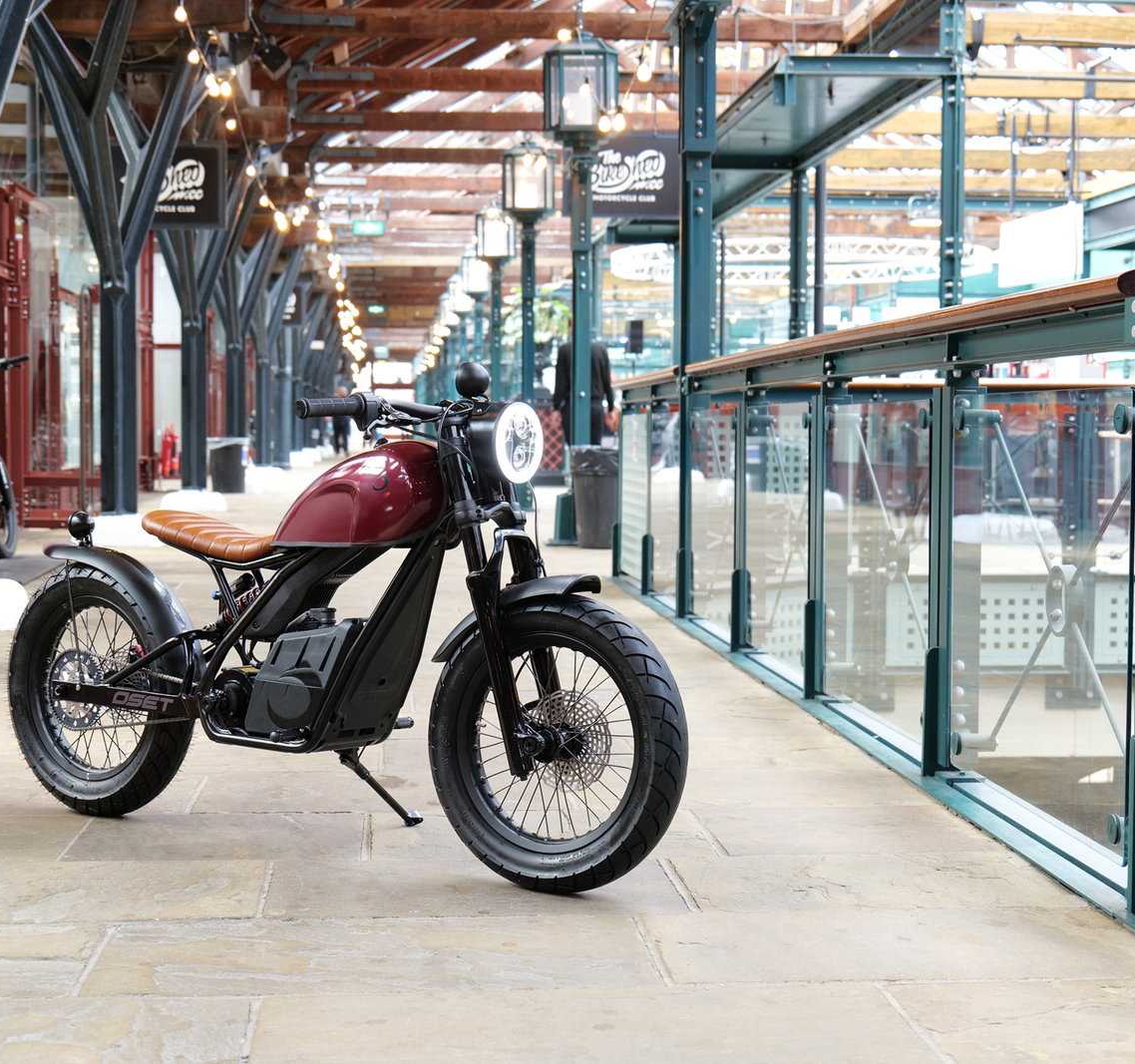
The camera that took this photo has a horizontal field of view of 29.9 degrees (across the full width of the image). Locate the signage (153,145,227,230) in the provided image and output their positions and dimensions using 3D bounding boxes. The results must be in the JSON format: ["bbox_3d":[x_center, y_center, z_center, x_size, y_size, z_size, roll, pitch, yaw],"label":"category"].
[{"bbox_3d":[-3.187,-2.736,16.806,0.968,0.674,0.050,0,3,-5],"label":"signage"}]

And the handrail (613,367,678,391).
[{"bbox_3d":[0.425,-0.747,10.373,0.140,0.060,2.486,0,3,-5],"label":"handrail"}]

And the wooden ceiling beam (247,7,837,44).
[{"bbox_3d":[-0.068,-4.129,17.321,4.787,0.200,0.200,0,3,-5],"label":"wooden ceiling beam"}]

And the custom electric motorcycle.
[{"bbox_3d":[-0.485,0.147,4.124,1.735,0.936,0.753,2,3,37],"label":"custom electric motorcycle"}]

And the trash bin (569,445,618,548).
[{"bbox_3d":[0.266,-0.241,14.640,0.500,0.692,0.500,0,3,-5],"label":"trash bin"}]

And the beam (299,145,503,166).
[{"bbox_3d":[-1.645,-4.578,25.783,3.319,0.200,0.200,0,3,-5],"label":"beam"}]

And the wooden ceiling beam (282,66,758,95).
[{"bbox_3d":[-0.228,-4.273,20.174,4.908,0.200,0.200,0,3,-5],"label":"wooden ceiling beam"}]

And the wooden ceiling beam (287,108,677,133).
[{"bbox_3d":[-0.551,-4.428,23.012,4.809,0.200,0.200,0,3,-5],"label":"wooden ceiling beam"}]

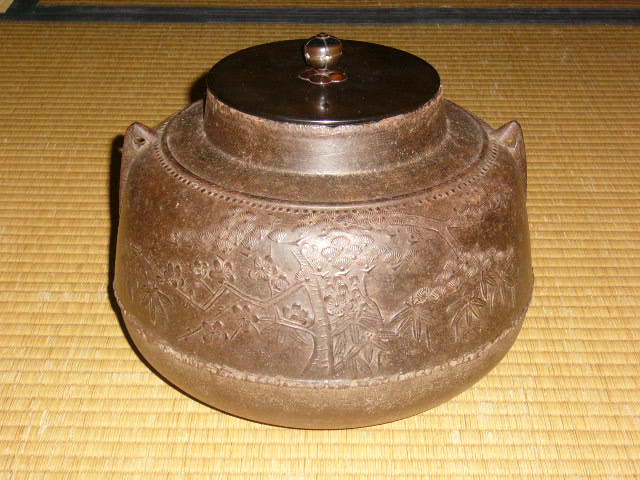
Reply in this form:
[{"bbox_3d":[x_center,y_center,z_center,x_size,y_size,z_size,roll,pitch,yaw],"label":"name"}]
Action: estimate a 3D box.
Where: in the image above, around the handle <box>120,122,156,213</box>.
[{"bbox_3d":[-0.112,-0.046,0.786,0.024,0.058,0.017,0,28,0],"label":"handle"}]

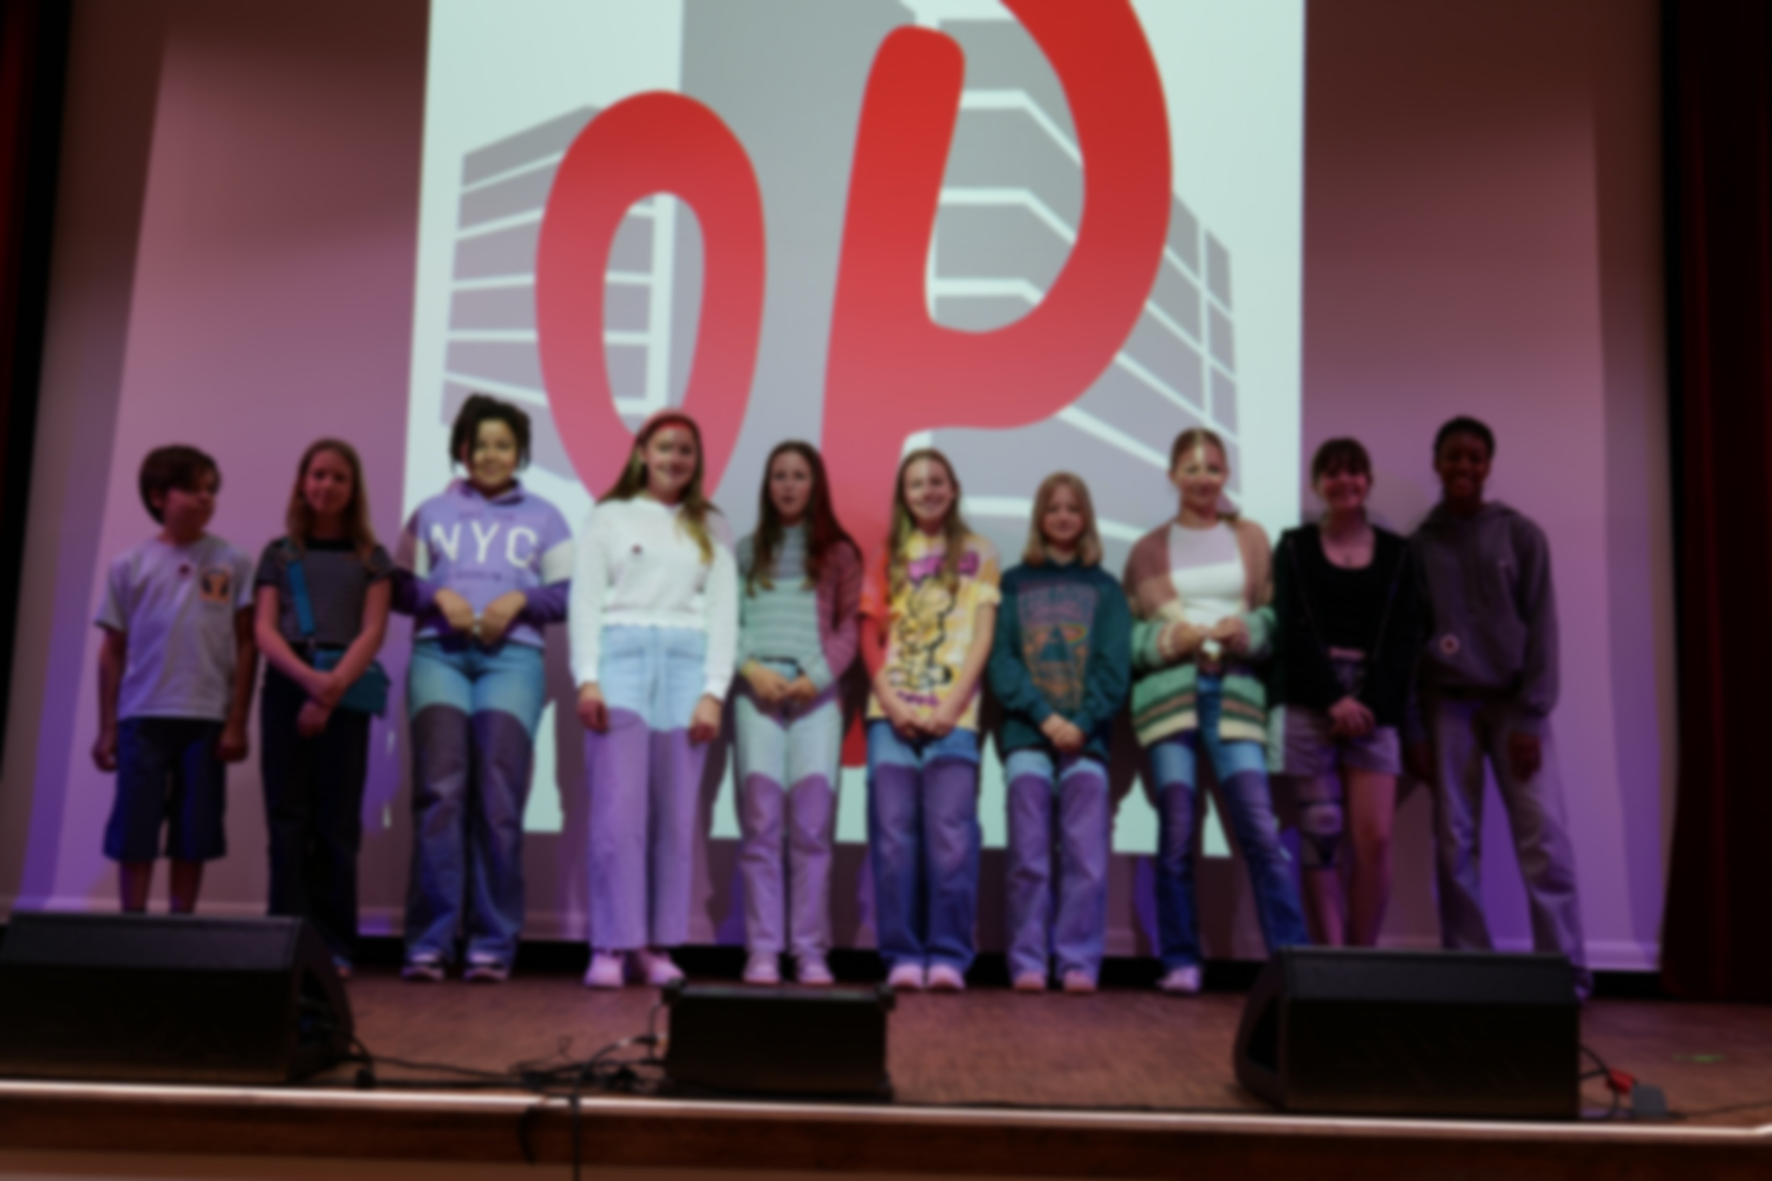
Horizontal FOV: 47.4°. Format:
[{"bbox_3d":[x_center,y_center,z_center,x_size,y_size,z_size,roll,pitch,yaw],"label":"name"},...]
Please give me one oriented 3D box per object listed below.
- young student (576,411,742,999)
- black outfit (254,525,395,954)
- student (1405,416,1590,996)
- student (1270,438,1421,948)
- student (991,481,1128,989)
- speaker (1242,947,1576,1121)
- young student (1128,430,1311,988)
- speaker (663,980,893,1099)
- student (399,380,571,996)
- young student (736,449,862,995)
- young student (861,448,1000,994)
[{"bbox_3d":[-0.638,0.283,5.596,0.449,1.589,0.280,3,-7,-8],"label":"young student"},{"bbox_3d":[-1.563,0.439,5.606,0.384,1.196,0.270,2,-6,-8],"label":"black outfit"},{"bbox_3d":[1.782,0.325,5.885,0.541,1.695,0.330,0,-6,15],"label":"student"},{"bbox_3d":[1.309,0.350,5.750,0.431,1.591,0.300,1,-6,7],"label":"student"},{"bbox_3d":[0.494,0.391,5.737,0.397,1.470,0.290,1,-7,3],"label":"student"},{"bbox_3d":[0.923,0.774,3.634,0.489,0.268,0.440,2,-6,0],"label":"speaker"},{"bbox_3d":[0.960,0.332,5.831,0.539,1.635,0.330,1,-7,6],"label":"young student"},{"bbox_3d":[-0.177,0.780,3.545,0.383,0.176,0.300,2,-6,0],"label":"speaker"},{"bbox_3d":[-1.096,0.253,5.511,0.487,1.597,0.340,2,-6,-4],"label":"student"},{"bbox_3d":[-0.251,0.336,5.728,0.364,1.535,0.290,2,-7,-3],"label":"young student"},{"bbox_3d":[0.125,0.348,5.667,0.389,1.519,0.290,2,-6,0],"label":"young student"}]

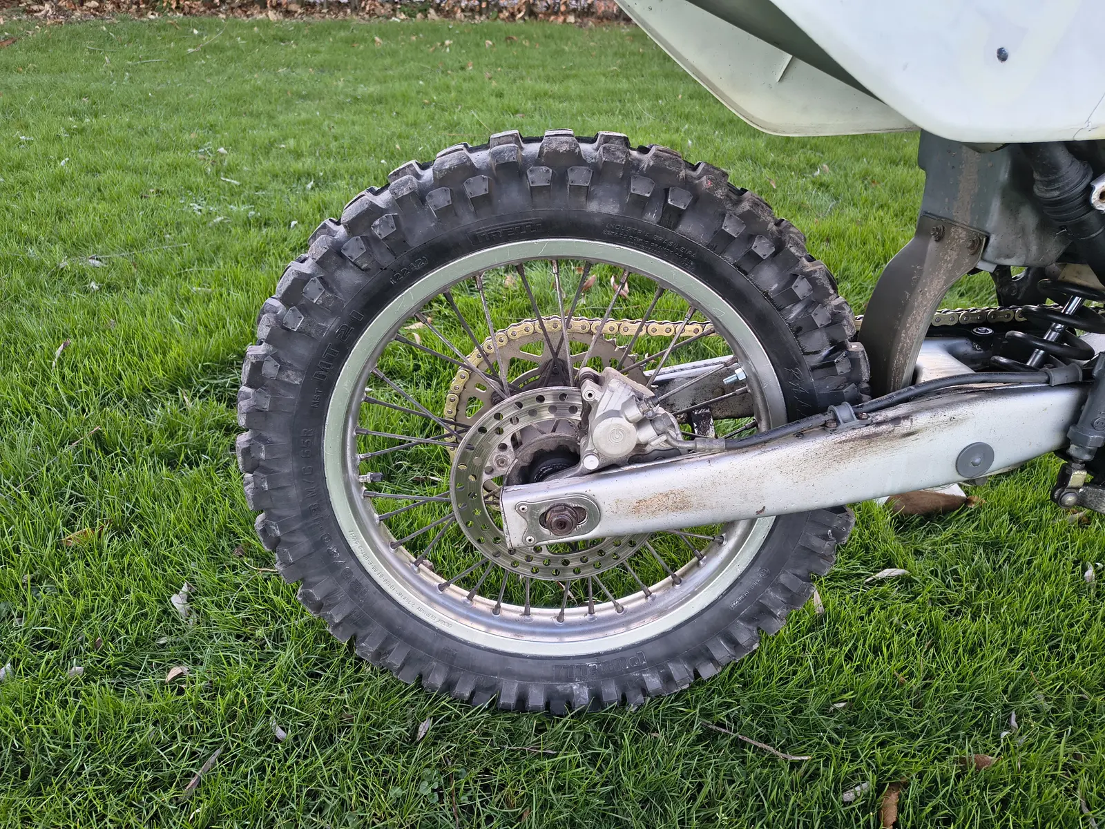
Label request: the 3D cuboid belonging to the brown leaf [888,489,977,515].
[{"bbox_3d":[0.612,0.141,1.237,0.133,0.020,0.045,-4,36,-5],"label":"brown leaf"}]

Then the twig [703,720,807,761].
[{"bbox_3d":[0.235,0.381,0.895,0.124,0.009,0.011,12,37,16],"label":"twig"}]

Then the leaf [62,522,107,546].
[{"bbox_3d":[-0.716,0.183,1.173,0.057,0.014,0.027,-25,43,-31],"label":"leaf"}]

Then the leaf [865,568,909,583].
[{"bbox_3d":[0.482,0.232,1.104,0.062,0.013,0.017,-10,37,-13],"label":"leaf"}]

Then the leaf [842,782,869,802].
[{"bbox_3d":[0.334,0.416,0.846,0.030,0.010,0.013,-15,38,-20],"label":"leaf"}]

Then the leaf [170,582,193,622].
[{"bbox_3d":[-0.515,0.260,1.064,0.025,0.018,0.054,-7,36,-9],"label":"leaf"}]

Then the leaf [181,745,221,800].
[{"bbox_3d":[-0.395,0.404,0.864,0.013,0.012,0.059,12,37,16],"label":"leaf"}]

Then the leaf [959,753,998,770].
[{"bbox_3d":[0.485,0.396,0.874,0.042,0.011,0.017,-5,36,-7],"label":"leaf"}]

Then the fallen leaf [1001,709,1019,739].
[{"bbox_3d":[0.545,0.368,0.913,0.014,0.015,0.030,12,37,16],"label":"fallen leaf"}]

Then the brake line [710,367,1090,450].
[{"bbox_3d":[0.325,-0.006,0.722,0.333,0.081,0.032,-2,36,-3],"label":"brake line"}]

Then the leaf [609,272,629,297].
[{"bbox_3d":[0.164,-0.317,1.873,0.042,0.035,0.045,-8,36,-11],"label":"leaf"}]

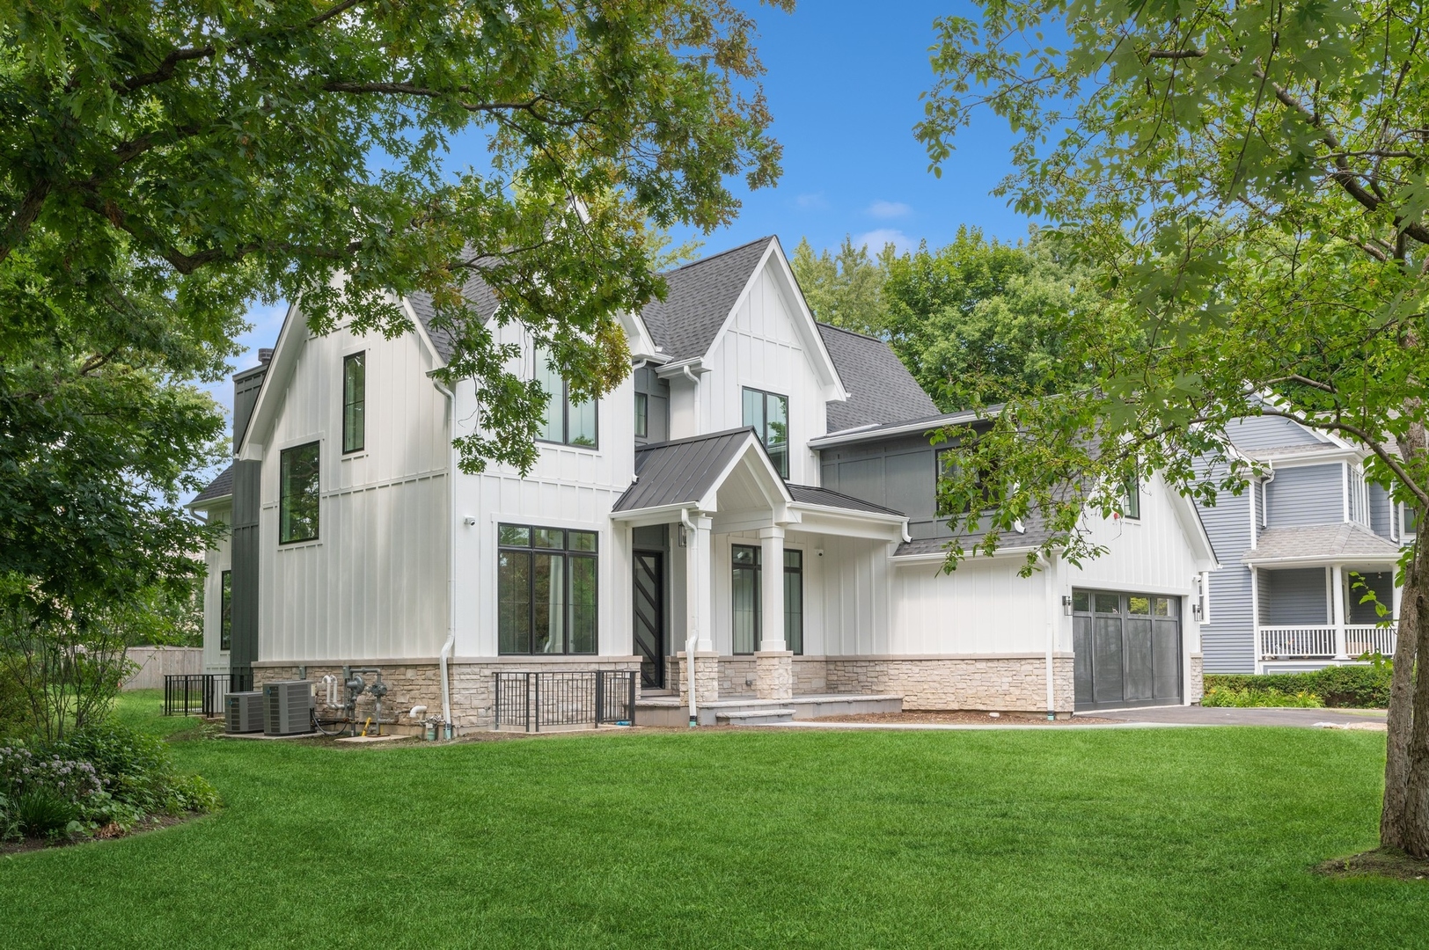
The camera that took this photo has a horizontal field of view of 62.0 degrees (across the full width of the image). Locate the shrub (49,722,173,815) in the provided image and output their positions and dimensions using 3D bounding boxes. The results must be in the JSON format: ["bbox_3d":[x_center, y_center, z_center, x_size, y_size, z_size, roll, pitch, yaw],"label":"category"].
[{"bbox_3d":[-5.675,2.753,11.200,1.100,0.830,1.050,3,-7,-27],"label":"shrub"}]

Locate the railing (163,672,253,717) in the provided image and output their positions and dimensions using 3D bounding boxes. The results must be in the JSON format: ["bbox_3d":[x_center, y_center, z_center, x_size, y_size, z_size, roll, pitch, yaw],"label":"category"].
[{"bbox_3d":[-11.650,5.078,27.400,2.400,0.960,1.150,-7,-9,42],"label":"railing"}]

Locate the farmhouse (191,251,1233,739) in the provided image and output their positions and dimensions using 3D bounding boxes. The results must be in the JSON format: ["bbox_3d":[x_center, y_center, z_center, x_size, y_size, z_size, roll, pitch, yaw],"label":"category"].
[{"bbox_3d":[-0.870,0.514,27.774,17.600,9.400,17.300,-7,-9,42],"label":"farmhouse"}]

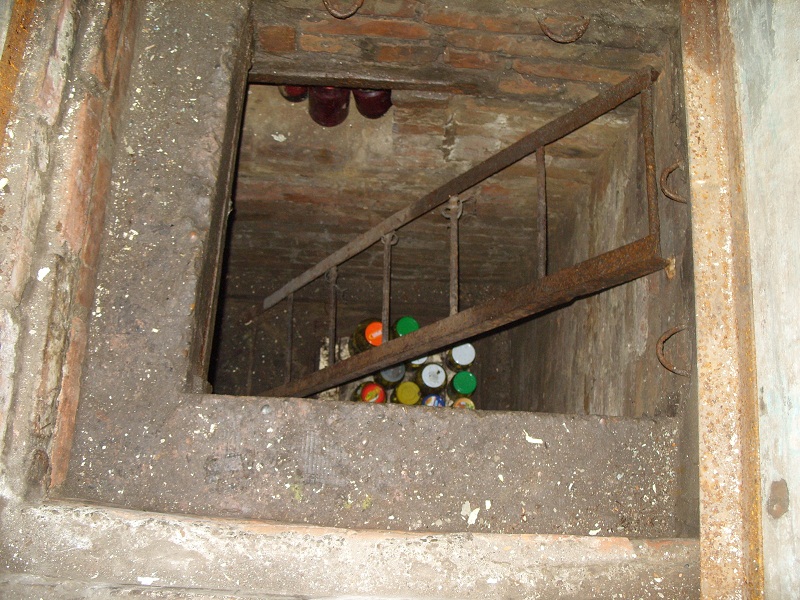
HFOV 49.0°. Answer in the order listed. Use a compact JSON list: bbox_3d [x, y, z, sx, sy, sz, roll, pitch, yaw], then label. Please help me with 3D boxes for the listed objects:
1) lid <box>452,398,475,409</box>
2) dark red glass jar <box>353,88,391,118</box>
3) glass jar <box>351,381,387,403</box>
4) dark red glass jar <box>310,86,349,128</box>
[{"bbox_3d":[0.235,0.399,3.186,0.085,0.014,0.085,0,76,-2],"label":"lid"},{"bbox_3d":[-0.063,-0.533,2.202,0.104,0.168,0.104,0,76,-2],"label":"dark red glass jar"},{"bbox_3d":[-0.107,0.367,3.263,0.112,0.170,0.112,0,76,-2],"label":"glass jar"},{"bbox_3d":[-0.173,-0.510,2.193,0.104,0.168,0.104,0,76,-2],"label":"dark red glass jar"}]

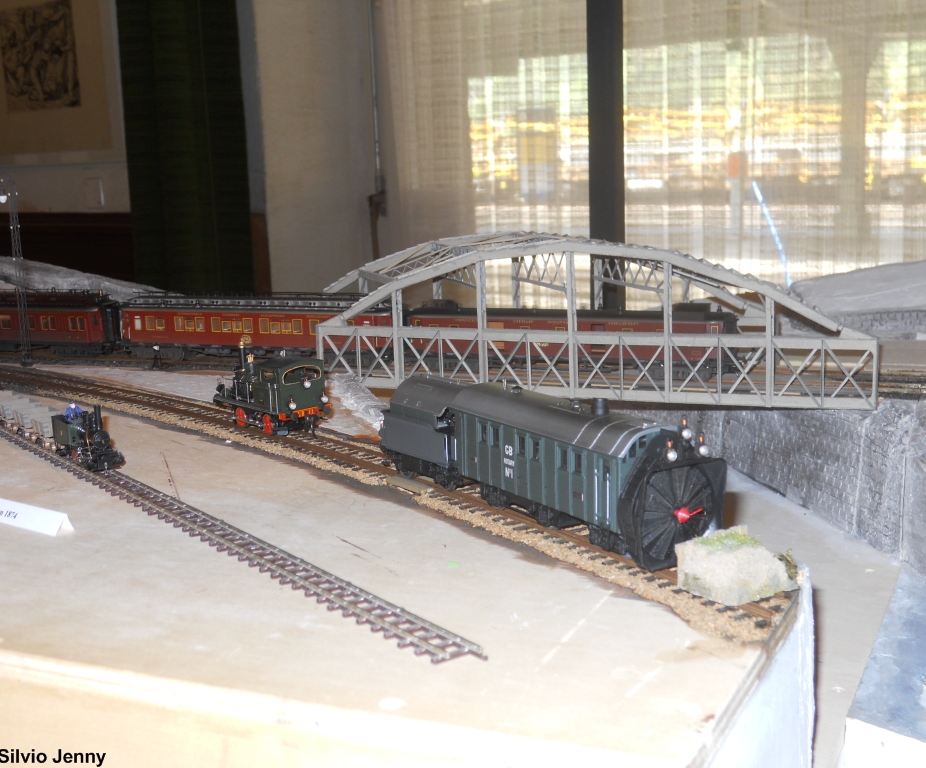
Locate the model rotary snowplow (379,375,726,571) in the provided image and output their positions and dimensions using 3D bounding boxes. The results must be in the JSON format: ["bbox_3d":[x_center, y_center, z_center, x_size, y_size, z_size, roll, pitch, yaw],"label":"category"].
[{"bbox_3d":[0.024,0.025,0.483,0.035,0.051,0.188,-9,13,-33],"label":"model rotary snowplow"}]

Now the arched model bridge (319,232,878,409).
[{"bbox_3d":[0.055,-0.054,0.870,0.468,0.108,0.096,3,11,23],"label":"arched model bridge"}]

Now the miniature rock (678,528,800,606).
[{"bbox_3d":[0.090,0.059,0.393,0.036,0.015,0.024,-9,13,-32],"label":"miniature rock"}]

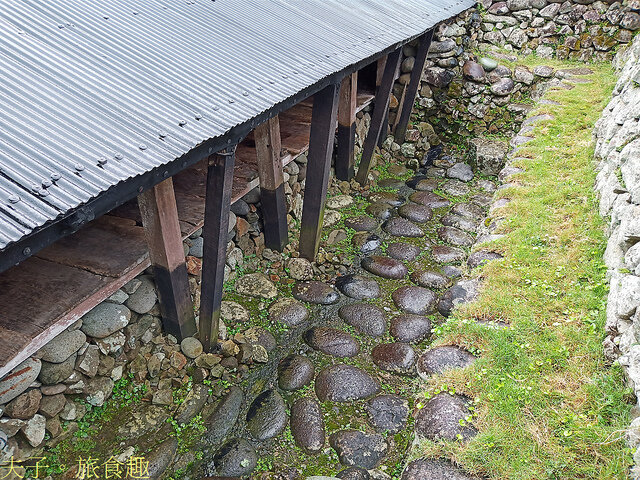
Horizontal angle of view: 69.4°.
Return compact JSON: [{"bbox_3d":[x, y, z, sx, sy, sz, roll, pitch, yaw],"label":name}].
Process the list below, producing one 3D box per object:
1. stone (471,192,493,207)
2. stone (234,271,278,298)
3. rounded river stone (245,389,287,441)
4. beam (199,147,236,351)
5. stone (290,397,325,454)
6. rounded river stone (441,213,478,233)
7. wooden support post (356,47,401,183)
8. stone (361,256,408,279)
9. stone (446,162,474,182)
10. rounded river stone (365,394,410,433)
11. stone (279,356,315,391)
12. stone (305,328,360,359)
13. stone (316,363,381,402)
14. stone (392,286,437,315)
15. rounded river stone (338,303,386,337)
[{"bbox_3d":[1.344,-0.334,3.842,0.154,0.079,0.163,23,37,33],"label":"stone"},{"bbox_3d":[-0.386,0.277,2.776,0.277,0.115,0.184,17,34,27],"label":"stone"},{"bbox_3d":[-0.300,0.993,2.644,0.224,0.145,0.341,6,33,10],"label":"rounded river stone"},{"bbox_3d":[-0.480,0.103,2.100,0.078,1.222,0.062,26,39,15],"label":"beam"},{"bbox_3d":[-0.050,0.824,2.082,0.141,0.113,0.280,-7,34,-11],"label":"stone"},{"bbox_3d":[1.355,-0.171,4.506,0.222,0.151,0.405,-27,41,-36],"label":"rounded river stone"},{"bbox_3d":[0.478,-0.969,3.839,0.100,1.220,0.100,23,36,16],"label":"wooden support post"},{"bbox_3d":[0.540,0.235,3.857,0.404,0.148,0.217,15,35,22],"label":"stone"},{"bbox_3d":[1.306,-0.624,4.279,0.235,0.150,0.194,8,31,14],"label":"stone"},{"bbox_3d":[0.294,0.747,1.996,0.170,0.087,0.179,5,31,8],"label":"rounded river stone"},{"bbox_3d":[-0.113,0.631,2.191,0.163,0.100,0.202,13,33,20],"label":"stone"},{"bbox_3d":[0.064,0.522,2.378,0.301,0.116,0.163,15,33,23],"label":"stone"},{"bbox_3d":[0.115,0.664,2.134,0.284,0.121,0.200,2,30,4],"label":"stone"},{"bbox_3d":[0.549,0.347,2.676,0.251,0.116,0.215,6,31,11],"label":"stone"},{"bbox_3d":[0.261,0.450,2.661,0.291,0.138,0.184,23,39,32],"label":"rounded river stone"}]

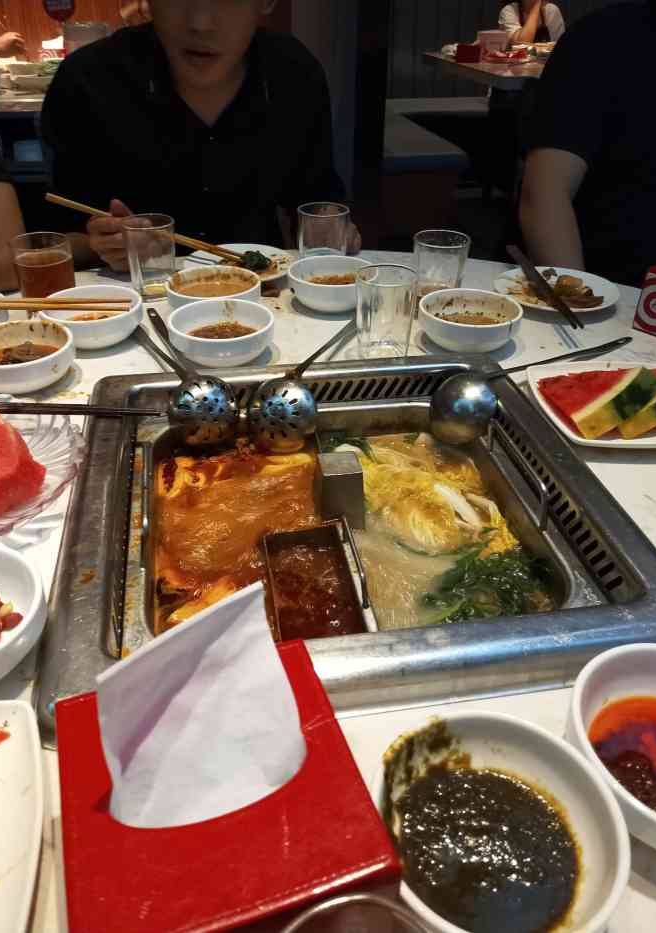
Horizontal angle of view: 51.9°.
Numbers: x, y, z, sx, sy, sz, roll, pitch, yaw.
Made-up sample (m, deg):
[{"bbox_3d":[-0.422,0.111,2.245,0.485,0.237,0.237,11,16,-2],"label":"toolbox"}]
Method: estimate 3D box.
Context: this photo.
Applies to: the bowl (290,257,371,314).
[{"bbox_3d":[0.007,-0.247,0.925,0.119,0.046,0.119,1,37,0],"label":"bowl"}]

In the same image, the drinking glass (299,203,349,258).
[{"bbox_3d":[-0.006,-0.329,0.989,0.071,0.091,0.071,1,36,0],"label":"drinking glass"}]

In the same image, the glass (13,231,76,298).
[{"bbox_3d":[-0.366,-0.249,0.889,0.072,0.097,0.072,1,37,0],"label":"glass"}]

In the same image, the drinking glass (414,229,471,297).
[{"bbox_3d":[0.145,-0.253,0.892,0.072,0.097,0.072,1,37,0],"label":"drinking glass"}]

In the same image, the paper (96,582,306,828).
[{"bbox_3d":[-0.053,0.098,0.278,0.086,0.090,0.041,-9,37,-14],"label":"paper"}]

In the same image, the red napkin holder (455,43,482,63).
[{"bbox_3d":[0.648,-1.963,3.200,0.122,0.074,0.122,-9,37,-14],"label":"red napkin holder"}]

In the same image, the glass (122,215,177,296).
[{"bbox_3d":[-0.240,-0.290,0.929,0.071,0.091,0.071,1,36,0],"label":"glass"}]

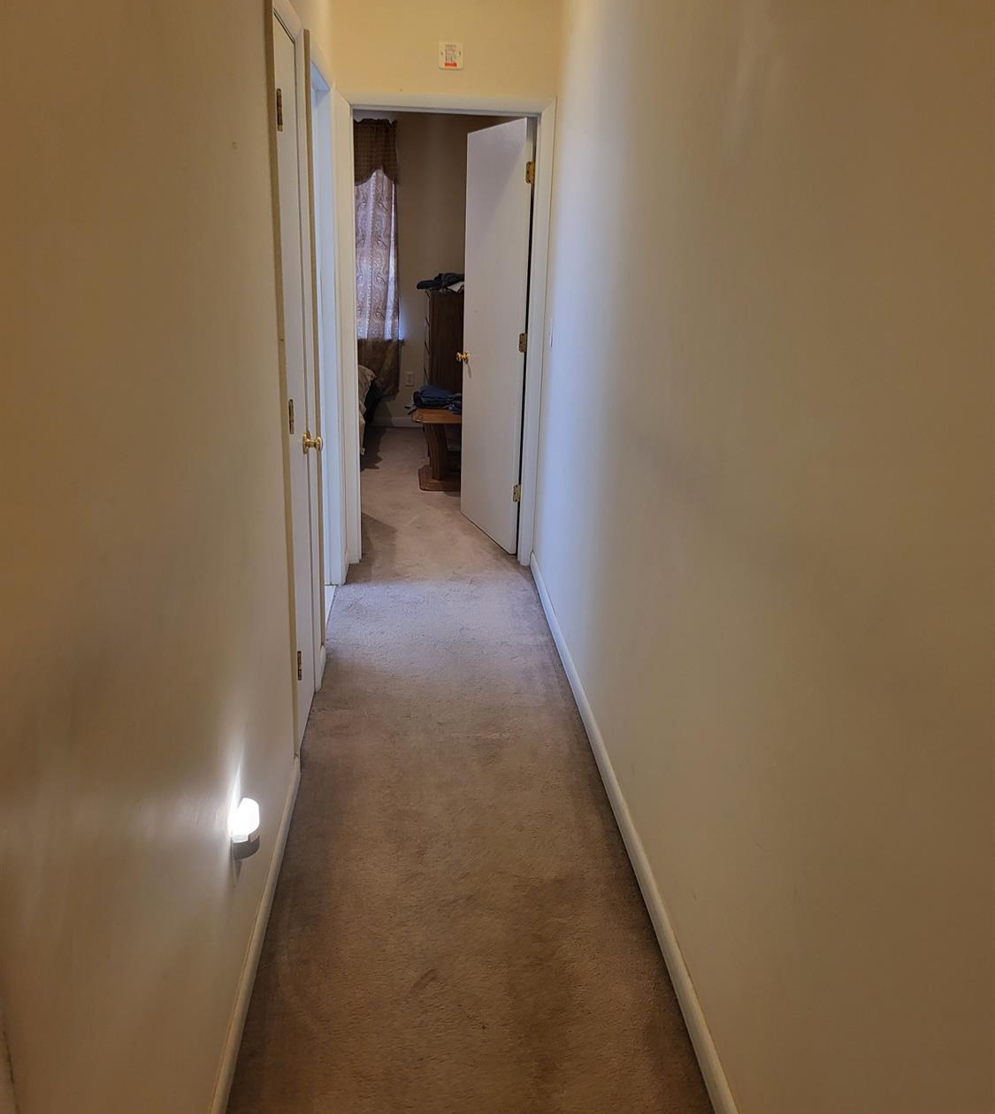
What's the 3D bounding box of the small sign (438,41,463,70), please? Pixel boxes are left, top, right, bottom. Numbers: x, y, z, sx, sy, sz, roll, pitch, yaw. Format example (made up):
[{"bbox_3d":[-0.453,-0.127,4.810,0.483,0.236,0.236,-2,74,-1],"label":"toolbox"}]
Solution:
[{"bbox_3d":[-0.190,-2.064,3.788,0.100,0.100,0.010,0,19,-5],"label":"small sign"}]

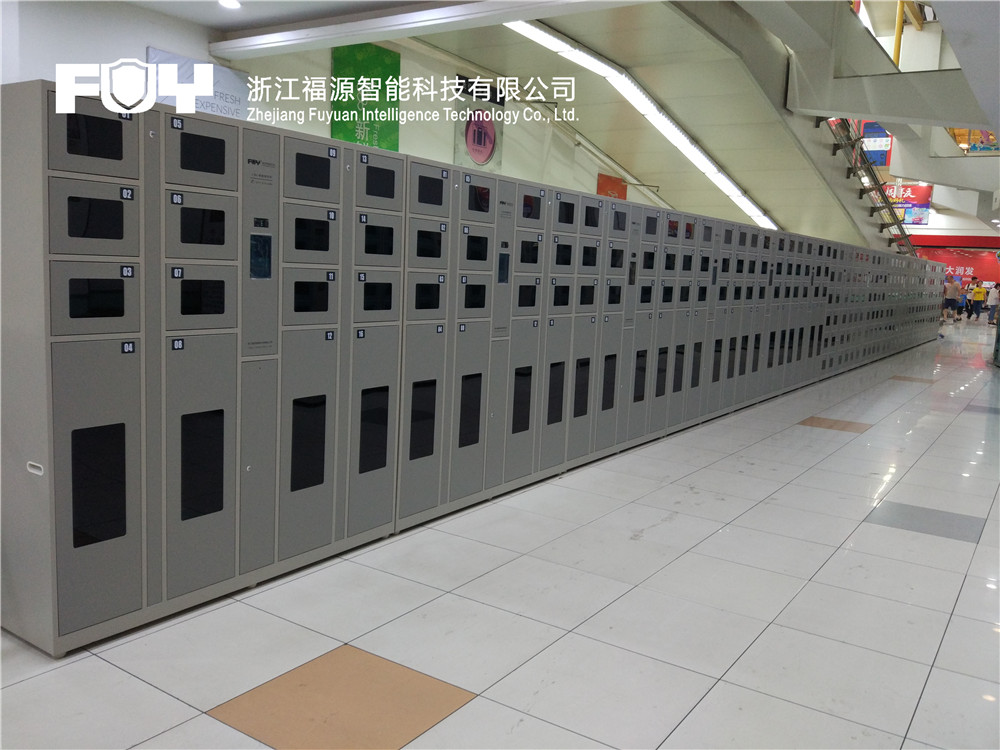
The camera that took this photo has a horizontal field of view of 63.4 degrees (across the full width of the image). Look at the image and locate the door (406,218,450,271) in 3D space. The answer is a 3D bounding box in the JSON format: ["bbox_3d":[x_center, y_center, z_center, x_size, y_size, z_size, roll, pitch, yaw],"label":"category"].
[{"bbox_3d":[-0.368,-0.666,4.128,0.020,0.245,0.314,7,9,34],"label":"door"}]

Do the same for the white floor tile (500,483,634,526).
[{"bbox_3d":[0.391,0.782,4.860,0.600,0.012,0.600,7,9,34],"label":"white floor tile"}]

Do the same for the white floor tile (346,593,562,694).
[{"bbox_3d":[-0.145,0.976,3.001,0.590,0.010,0.590,8,9,34],"label":"white floor tile"}]

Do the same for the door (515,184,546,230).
[{"bbox_3d":[0.185,-1.008,4.867,0.020,0.245,0.314,7,9,34],"label":"door"}]

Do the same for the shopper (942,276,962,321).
[{"bbox_3d":[16.764,-2.837,30.000,0.560,1.720,0.380,8,9,37],"label":"shopper"}]

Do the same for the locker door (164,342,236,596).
[{"bbox_3d":[-1.181,0.350,3.205,0.020,1.021,0.315,7,9,34],"label":"locker door"}]

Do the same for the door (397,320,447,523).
[{"bbox_3d":[-0.411,0.237,4.251,0.025,1.008,0.318,7,9,34],"label":"door"}]

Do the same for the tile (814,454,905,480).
[{"bbox_3d":[2.746,0.712,6.143,0.600,0.012,0.600,7,9,34],"label":"tile"}]

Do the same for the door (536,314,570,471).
[{"bbox_3d":[0.370,0.125,5.397,0.030,1.018,0.322,8,9,34],"label":"door"}]

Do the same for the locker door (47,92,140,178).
[{"bbox_3d":[-1.343,-0.785,2.668,0.020,0.244,0.308,8,9,34],"label":"locker door"}]

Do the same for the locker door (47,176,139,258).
[{"bbox_3d":[-1.379,-0.528,2.740,0.040,0.245,0.308,8,9,34],"label":"locker door"}]

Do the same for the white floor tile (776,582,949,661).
[{"bbox_3d":[1.519,1.024,3.378,0.600,0.012,0.600,7,9,34],"label":"white floor tile"}]

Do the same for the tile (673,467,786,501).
[{"bbox_3d":[1.566,0.742,5.521,0.600,0.012,0.600,7,9,34],"label":"tile"}]

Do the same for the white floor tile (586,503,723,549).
[{"bbox_3d":[0.884,0.846,4.541,0.600,0.010,0.600,7,9,34],"label":"white floor tile"}]

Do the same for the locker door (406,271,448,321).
[{"bbox_3d":[-0.374,-0.398,4.099,0.020,0.239,0.313,8,9,34],"label":"locker door"}]

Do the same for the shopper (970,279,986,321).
[{"bbox_3d":[19.876,-3.082,33.600,0.550,1.650,0.360,8,9,34],"label":"shopper"}]

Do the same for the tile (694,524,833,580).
[{"bbox_3d":[1.386,0.917,4.220,0.600,0.012,0.600,7,9,34],"label":"tile"}]

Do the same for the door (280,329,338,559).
[{"bbox_3d":[-0.866,0.305,3.639,0.030,1.018,0.315,8,9,34],"label":"door"}]

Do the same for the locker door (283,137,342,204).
[{"bbox_3d":[-0.800,-0.863,3.446,0.025,0.243,0.318,7,9,34],"label":"locker door"}]

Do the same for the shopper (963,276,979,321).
[{"bbox_3d":[19.535,-3.185,33.500,0.540,1.740,0.420,7,9,30],"label":"shopper"}]

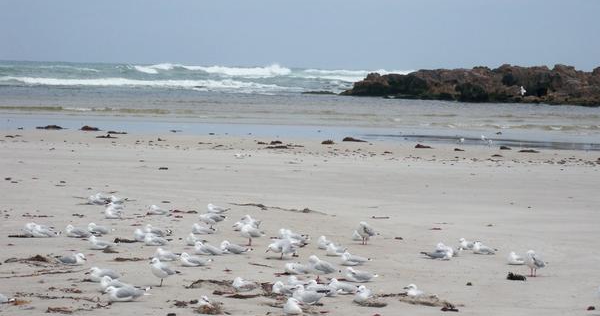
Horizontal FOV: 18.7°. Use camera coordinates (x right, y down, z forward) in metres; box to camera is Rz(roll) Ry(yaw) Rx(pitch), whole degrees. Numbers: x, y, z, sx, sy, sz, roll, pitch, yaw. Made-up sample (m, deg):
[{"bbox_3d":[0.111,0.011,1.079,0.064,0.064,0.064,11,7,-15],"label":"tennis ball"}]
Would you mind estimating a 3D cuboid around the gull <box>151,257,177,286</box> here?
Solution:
[{"bbox_3d":[-1.171,0.997,15.952,0.350,0.253,0.130,-1,4,-42],"label":"gull"}]

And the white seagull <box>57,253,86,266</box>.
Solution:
[{"bbox_3d":[-2.534,1.128,20.229,0.360,0.150,0.140,2,3,11],"label":"white seagull"}]

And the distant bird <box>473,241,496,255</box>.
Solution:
[{"bbox_3d":[2.362,1.149,23.175,0.350,0.160,0.140,0,3,-22],"label":"distant bird"}]

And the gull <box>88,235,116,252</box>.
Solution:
[{"bbox_3d":[-2.040,0.876,18.938,0.350,0.150,0.130,0,3,-31],"label":"gull"}]

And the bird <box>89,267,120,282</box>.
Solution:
[{"bbox_3d":[-1.981,1.187,18.462,0.385,0.160,0.140,1,3,-18],"label":"bird"}]

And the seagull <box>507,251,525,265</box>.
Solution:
[{"bbox_3d":[2.584,1.177,21.401,0.350,0.155,0.140,-1,3,-30],"label":"seagull"}]

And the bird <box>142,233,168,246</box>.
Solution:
[{"bbox_3d":[-1.535,0.869,19.593,0.330,0.134,0.130,-1,4,-42],"label":"bird"}]

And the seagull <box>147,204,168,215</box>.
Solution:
[{"bbox_3d":[-2.291,0.840,29.357,0.350,0.160,0.140,0,3,-29],"label":"seagull"}]

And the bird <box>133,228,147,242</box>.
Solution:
[{"bbox_3d":[-1.669,0.839,19.803,0.380,0.140,0.135,-1,4,-37],"label":"bird"}]

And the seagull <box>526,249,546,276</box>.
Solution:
[{"bbox_3d":[2.641,1.176,20.238,0.340,0.290,0.145,-1,4,-45],"label":"seagull"}]

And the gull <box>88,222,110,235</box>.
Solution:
[{"bbox_3d":[-2.249,0.799,20.325,0.380,0.140,0.135,-1,3,-36],"label":"gull"}]

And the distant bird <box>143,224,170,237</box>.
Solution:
[{"bbox_3d":[-1.859,0.953,23.885,0.360,0.173,0.140,0,3,-22],"label":"distant bird"}]

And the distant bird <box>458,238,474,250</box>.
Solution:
[{"bbox_3d":[2.145,1.088,23.120,0.340,0.142,0.140,-1,4,-41],"label":"distant bird"}]

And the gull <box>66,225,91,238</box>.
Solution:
[{"bbox_3d":[-2.860,0.950,23.603,0.360,0.169,0.140,0,3,-22],"label":"gull"}]

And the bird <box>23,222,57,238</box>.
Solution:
[{"bbox_3d":[-3.331,0.930,23.503,0.380,0.200,0.150,0,3,-22],"label":"bird"}]

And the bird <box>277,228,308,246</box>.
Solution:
[{"bbox_3d":[-0.088,1.002,23.375,0.370,0.199,0.140,0,3,-28],"label":"bird"}]

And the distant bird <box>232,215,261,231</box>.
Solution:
[{"bbox_3d":[-0.630,0.763,21.521,0.360,0.190,0.140,0,3,-27],"label":"distant bird"}]

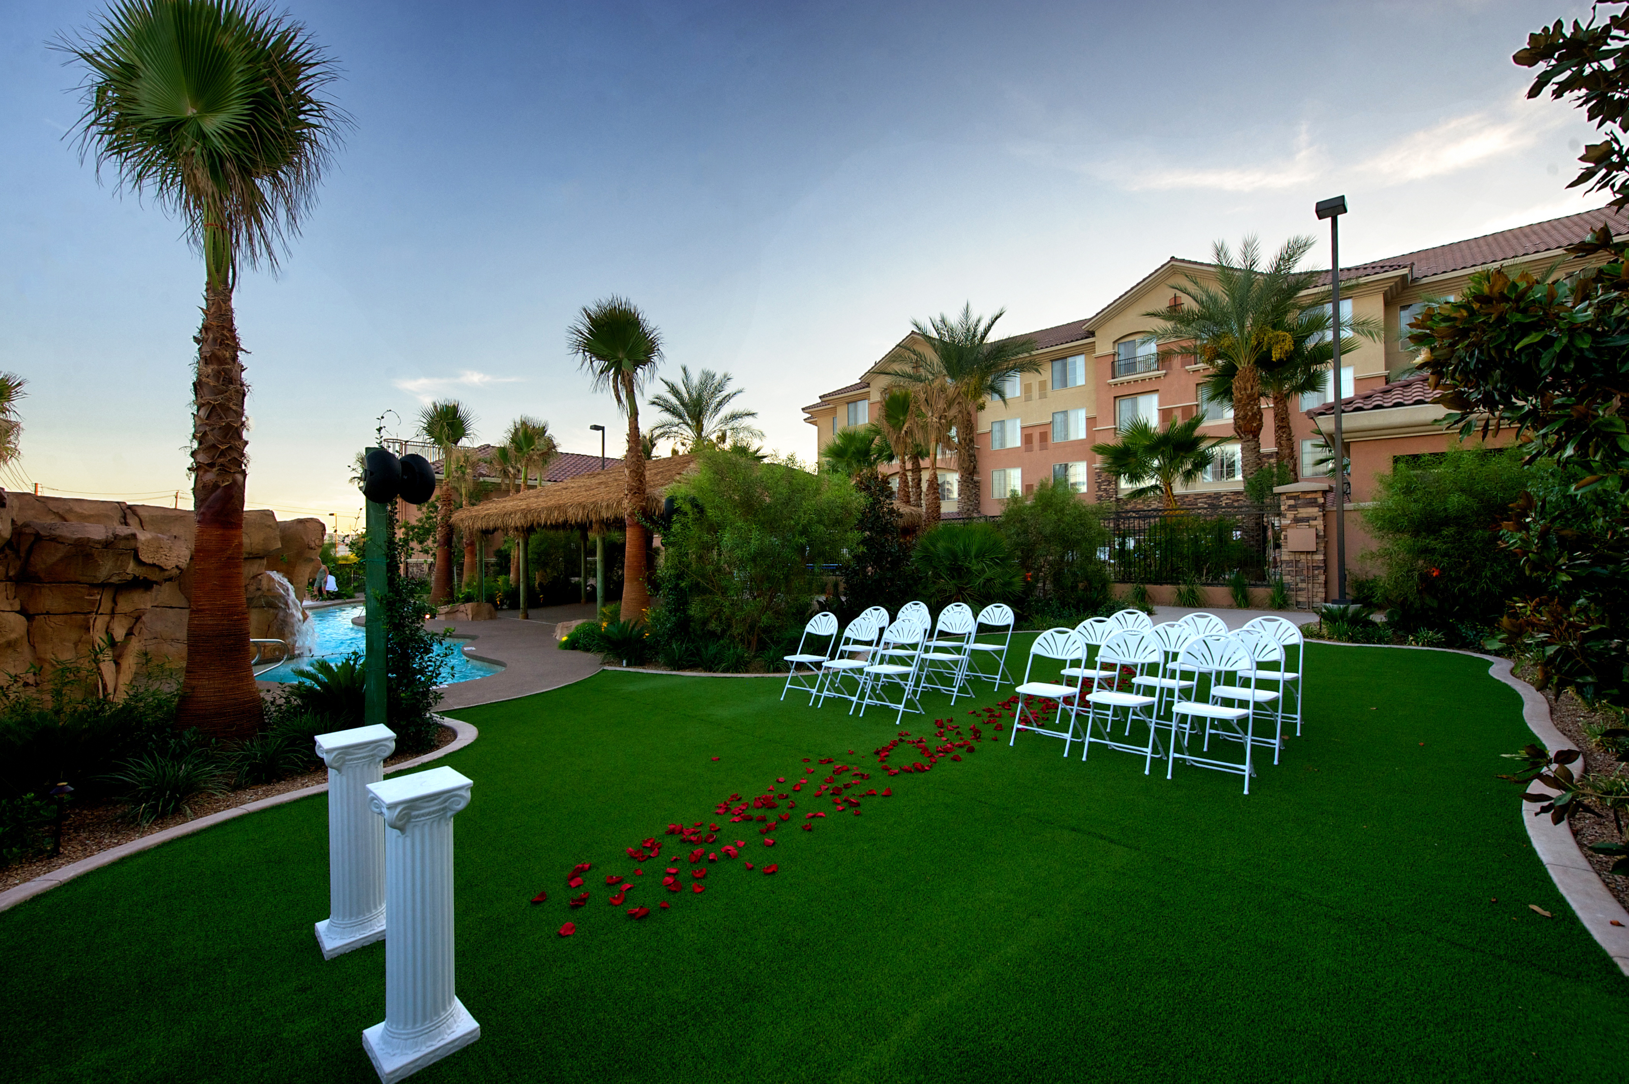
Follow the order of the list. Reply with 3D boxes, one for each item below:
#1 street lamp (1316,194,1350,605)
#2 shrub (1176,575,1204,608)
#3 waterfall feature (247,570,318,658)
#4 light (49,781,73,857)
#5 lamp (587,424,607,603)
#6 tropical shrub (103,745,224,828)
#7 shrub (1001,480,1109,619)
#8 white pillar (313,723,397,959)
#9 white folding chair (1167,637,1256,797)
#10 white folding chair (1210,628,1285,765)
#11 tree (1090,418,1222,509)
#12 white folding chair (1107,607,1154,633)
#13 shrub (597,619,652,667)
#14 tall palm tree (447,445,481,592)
[{"bbox_3d":[11.492,-3.084,13.914,0.520,8.950,0.620,-1,-1,41],"label":"street lamp"},{"bbox_3d":[8.408,1.127,14.200,0.600,0.740,0.580,-1,-1,0],"label":"shrub"},{"bbox_3d":[-8.562,1.158,10.200,0.950,1.400,0.950,-1,0,37],"label":"waterfall feature"},{"bbox_3d":[-3.618,1.318,3.038,0.090,0.370,0.090,0,-1,0],"label":"light"},{"bbox_3d":[-8.437,-1.302,24.768,0.400,6.597,0.600,-1,-1,41],"label":"lamp"},{"bbox_3d":[-3.933,1.413,3.842,0.550,0.400,0.550,-1,0,44],"label":"tropical shrub"},{"bbox_3d":[4.737,0.188,12.500,2.100,2.750,1.900,-1,-1,0],"label":"shrub"},{"bbox_3d":[-1.854,1.186,2.574,0.250,0.800,0.250,-1,-1,44],"label":"white pillar"},{"bbox_3d":[2.556,1.075,4.064,0.455,0.860,0.500,-1,-2,42],"label":"white folding chair"},{"bbox_3d":[3.191,1.100,4.684,0.450,0.877,0.490,-1,-1,45],"label":"white folding chair"},{"bbox_3d":[9.626,-1.000,17.550,3.250,5.039,3.250,0,-1,0],"label":"tree"},{"bbox_3d":[2.868,1.095,5.868,0.455,0.880,0.450,-1,0,44],"label":"white folding chair"},{"bbox_3d":[-2.683,1.334,9.047,0.820,0.620,0.820,0,-1,0],"label":"shrub"},{"bbox_3d":[-14.073,-0.897,25.500,1.400,5.900,1.400,-1,-1,0],"label":"tall palm tree"}]

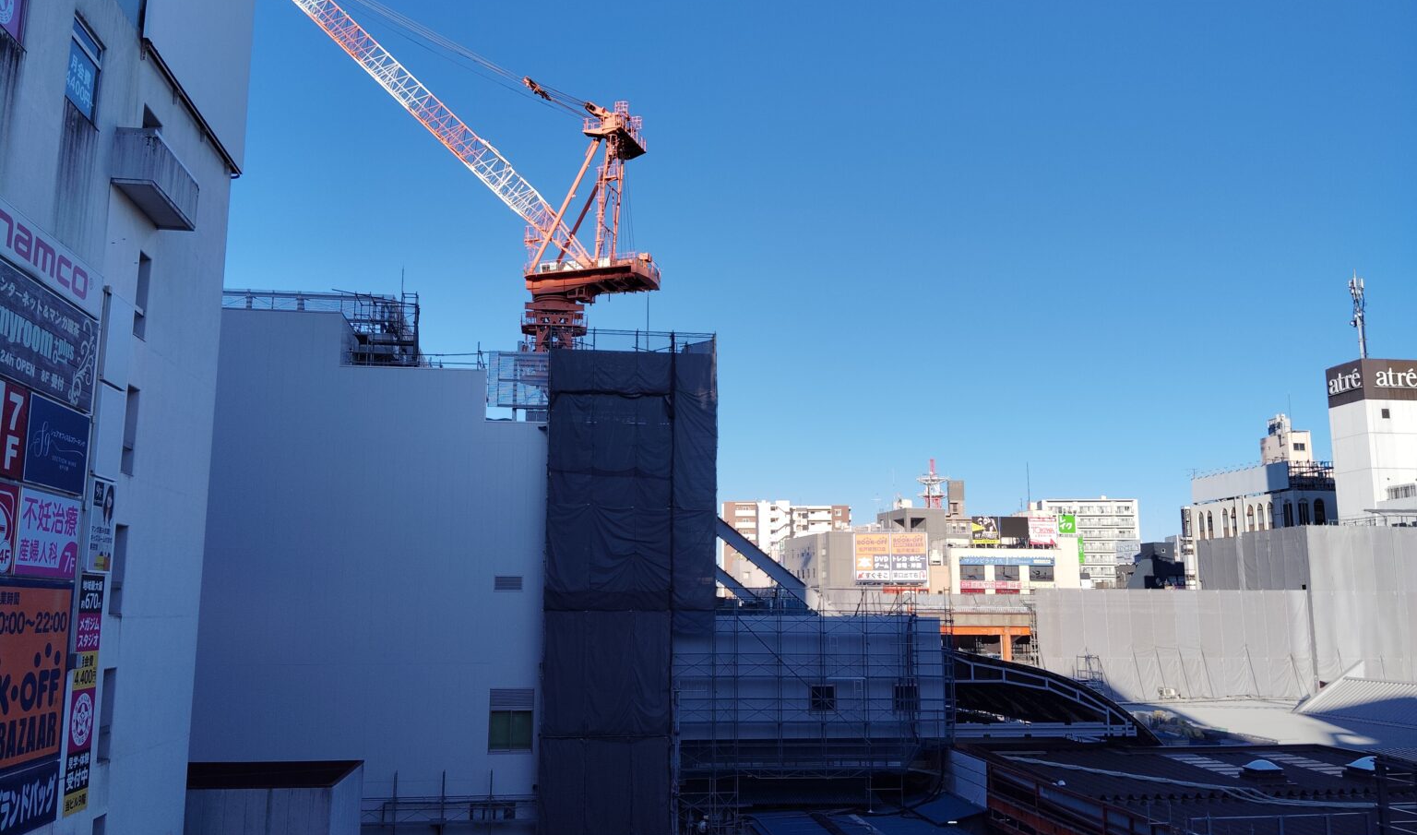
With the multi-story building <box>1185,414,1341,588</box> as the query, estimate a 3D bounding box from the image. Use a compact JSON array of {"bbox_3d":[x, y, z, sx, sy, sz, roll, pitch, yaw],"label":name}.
[{"bbox_3d":[68.169,17.416,132.759,14.000,36.000,20.000,2,-9,-8],"label":"multi-story building"}]

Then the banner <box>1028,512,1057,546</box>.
[{"bbox_3d":[51.733,17.521,177.699,4.500,4.860,0.500,1,-9,-3],"label":"banner"}]

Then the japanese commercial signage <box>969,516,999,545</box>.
[{"bbox_3d":[42.679,17.541,177.209,4.770,4.472,0.500,1,-9,-3],"label":"japanese commercial signage"}]

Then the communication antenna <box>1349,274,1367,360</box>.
[{"bbox_3d":[60.857,-9.403,107.343,1.500,9.000,1.500,2,-9,-8],"label":"communication antenna"}]

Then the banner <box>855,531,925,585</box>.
[{"bbox_3d":[27.629,21.297,173.489,11.436,7.779,0.600,1,-9,-4],"label":"banner"}]

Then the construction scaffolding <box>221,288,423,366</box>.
[{"bbox_3d":[-17.106,-3.760,51.326,8.603,3.686,5.000,2,-9,-8],"label":"construction scaffolding"}]

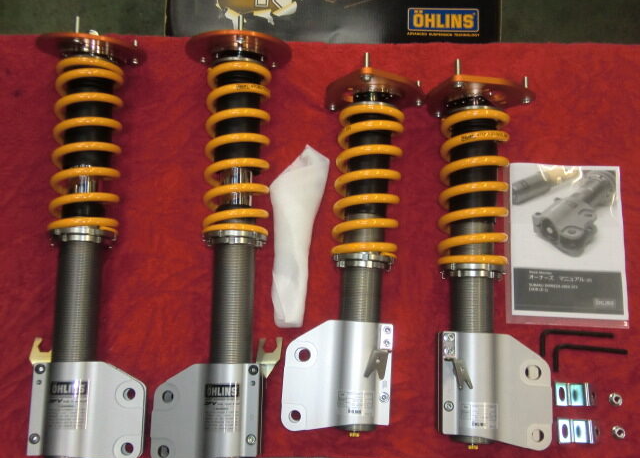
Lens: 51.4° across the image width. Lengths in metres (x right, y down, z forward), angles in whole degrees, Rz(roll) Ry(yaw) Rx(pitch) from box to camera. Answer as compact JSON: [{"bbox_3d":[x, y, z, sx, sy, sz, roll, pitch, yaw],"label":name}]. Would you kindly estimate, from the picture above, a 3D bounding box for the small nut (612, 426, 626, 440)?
[{"bbox_3d":[0.374,0.254,0.832,0.015,0.010,0.015,-1,76,3],"label":"small nut"}]

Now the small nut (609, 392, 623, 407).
[{"bbox_3d":[0.374,0.216,0.841,0.015,0.010,0.015,-1,76,3],"label":"small nut"}]

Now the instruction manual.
[{"bbox_3d":[0.329,0.019,0.893,0.153,0.005,0.217,2,77,3],"label":"instruction manual"}]

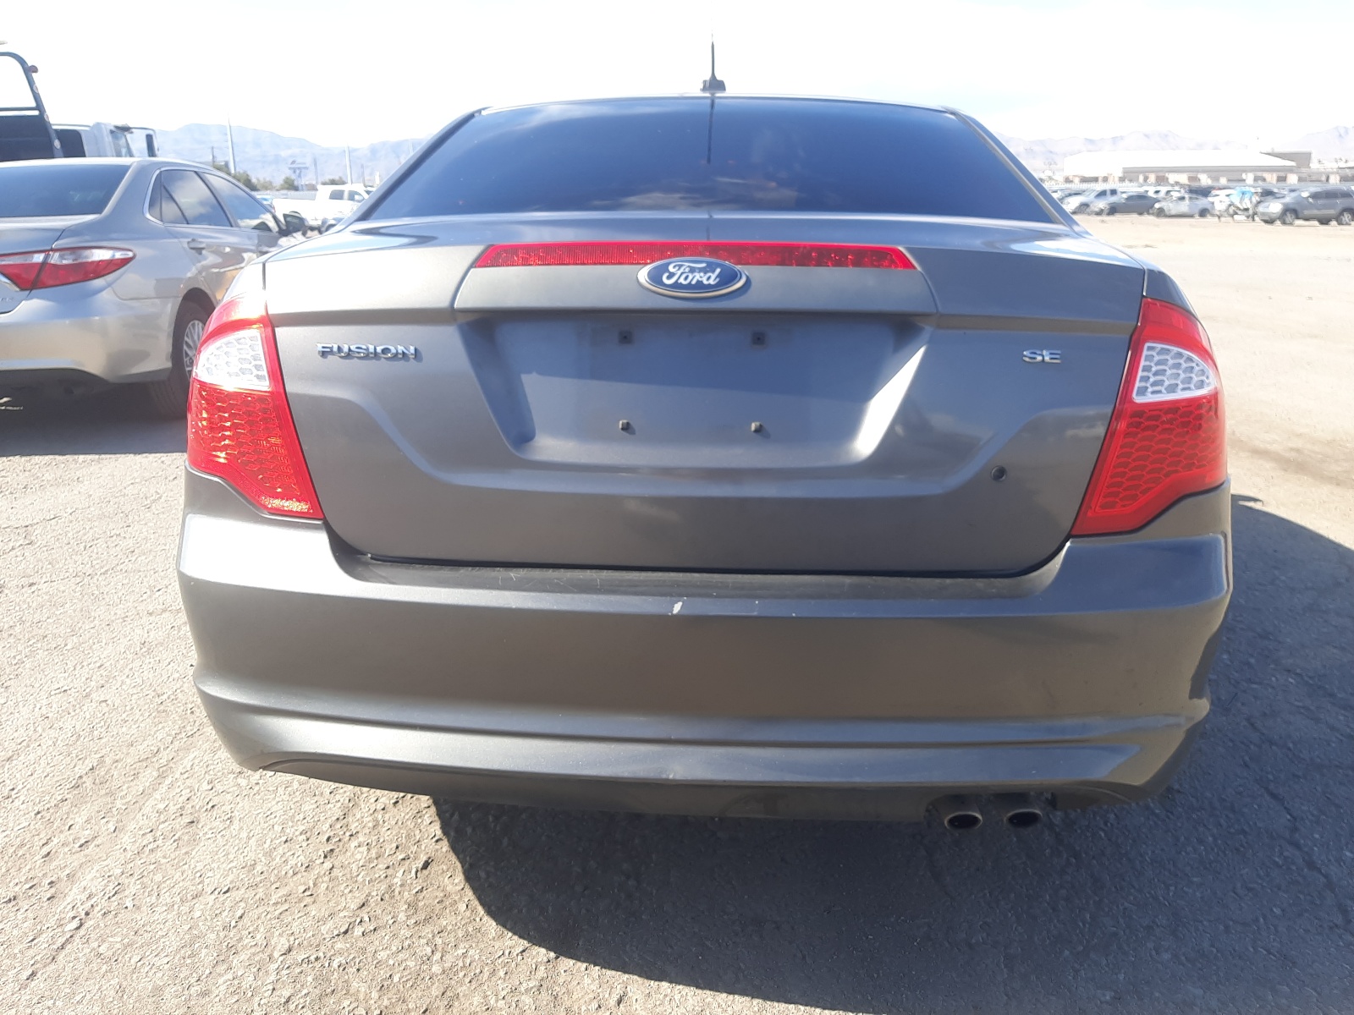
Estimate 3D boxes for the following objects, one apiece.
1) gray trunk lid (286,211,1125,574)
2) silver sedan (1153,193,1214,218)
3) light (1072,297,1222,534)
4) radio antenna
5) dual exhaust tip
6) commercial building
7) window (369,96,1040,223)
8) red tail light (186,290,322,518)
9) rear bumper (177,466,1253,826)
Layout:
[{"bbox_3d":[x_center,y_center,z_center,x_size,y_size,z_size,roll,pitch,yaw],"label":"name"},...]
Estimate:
[{"bbox_3d":[0.031,-0.203,1.592,1.280,0.470,0.540,1,17,3],"label":"gray trunk lid"},{"bbox_3d":[31.854,-18.969,64.000,4.300,1.450,1.780,2,17,7],"label":"silver sedan"},{"bbox_3d":[0.715,-0.149,1.500,0.315,0.315,0.280,1,17,3],"label":"light"},{"bbox_3d":[0.091,-1.117,2.542,0.070,0.152,0.130,1,17,3],"label":"radio antenna"},{"bbox_3d":[0.482,0.451,1.594,0.152,0.064,0.140,1,17,3],"label":"dual exhaust tip"},{"bbox_3d":[92.599,-59.060,184.454,36.647,9.000,20.000,13,21,37],"label":"commercial building"},{"bbox_3d":[0.064,-0.743,2.098,1.260,0.110,0.794,1,36,3],"label":"window"},{"bbox_3d":[-0.659,-0.173,1.563,0.315,0.315,0.280,1,17,3],"label":"red tail light"},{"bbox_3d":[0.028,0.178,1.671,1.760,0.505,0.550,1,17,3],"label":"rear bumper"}]

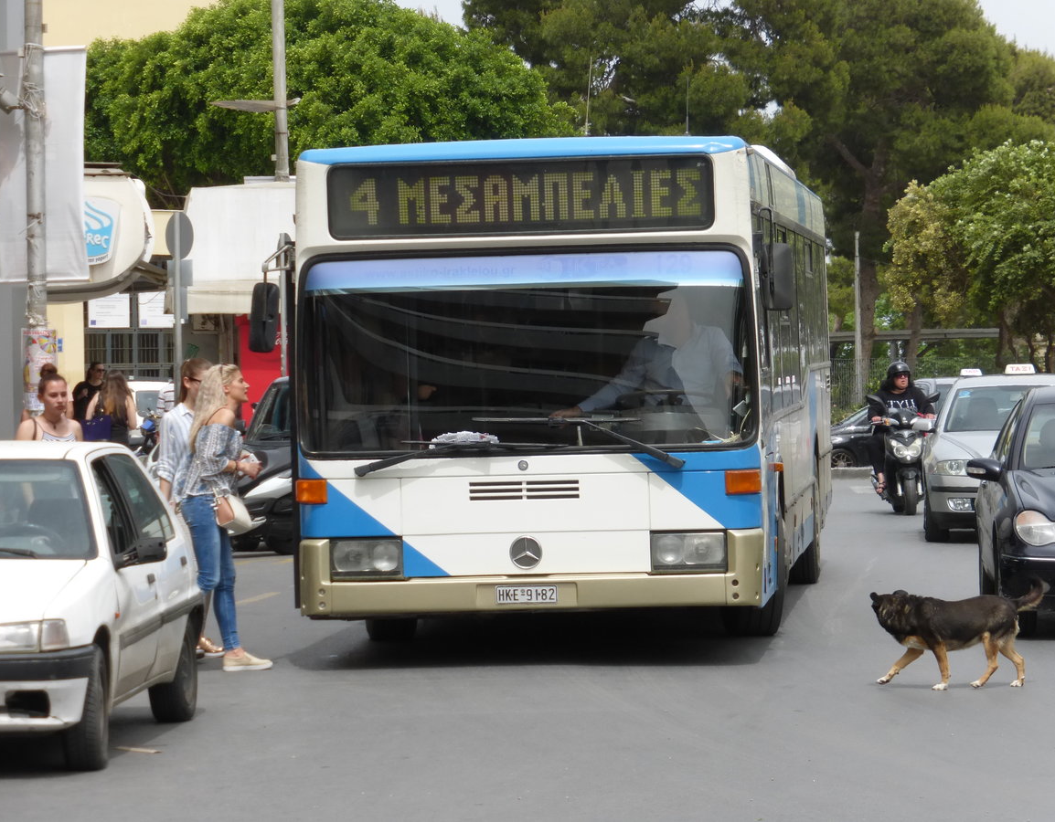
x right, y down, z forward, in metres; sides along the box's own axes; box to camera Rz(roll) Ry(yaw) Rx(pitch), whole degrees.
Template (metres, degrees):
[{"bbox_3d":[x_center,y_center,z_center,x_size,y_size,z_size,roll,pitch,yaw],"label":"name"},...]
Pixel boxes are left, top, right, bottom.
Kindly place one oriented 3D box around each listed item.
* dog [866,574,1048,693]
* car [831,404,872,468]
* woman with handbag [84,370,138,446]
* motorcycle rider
[{"bbox_3d":[2.106,1.094,22.500,0.860,0.535,0.270,-2,0,2],"label":"dog"},{"bbox_3d":[6.900,0.480,82.800,4.400,1.470,1.770,-2,0,-6],"label":"car"},{"bbox_3d":[-4.362,0.386,48.507,0.560,1.640,0.400,-2,0,3],"label":"woman with handbag"},{"bbox_3d":[3.992,0.180,49.000,0.700,1.430,0.820,-2,0,-5],"label":"motorcycle rider"}]

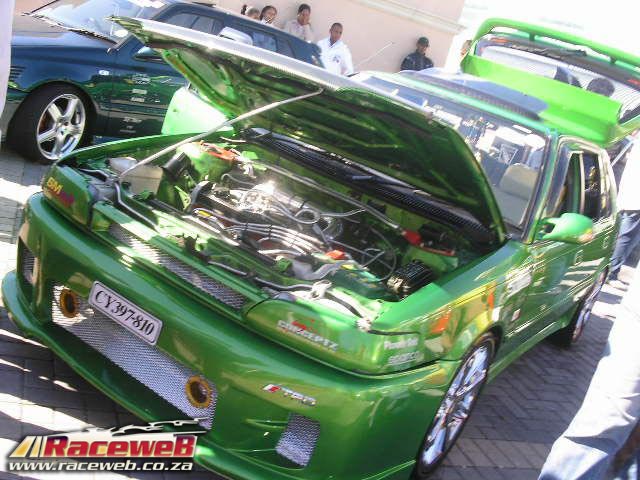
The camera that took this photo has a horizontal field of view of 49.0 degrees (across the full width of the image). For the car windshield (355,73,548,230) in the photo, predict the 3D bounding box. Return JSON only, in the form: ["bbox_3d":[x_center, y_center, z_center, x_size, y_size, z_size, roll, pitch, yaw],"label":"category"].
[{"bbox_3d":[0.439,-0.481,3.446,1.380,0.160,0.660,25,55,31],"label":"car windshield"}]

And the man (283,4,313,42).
[{"bbox_3d":[-0.421,-1.895,8.320,0.500,1.760,0.340,16,14,0],"label":"man"}]

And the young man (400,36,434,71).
[{"bbox_3d":[0.962,-1.646,8.719,0.500,1.750,0.320,16,14,0],"label":"young man"}]

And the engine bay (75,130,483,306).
[{"bbox_3d":[-0.192,-0.023,2.796,1.360,0.440,1.000,25,17,31],"label":"engine bay"}]

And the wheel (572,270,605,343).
[{"bbox_3d":[1.703,0.406,4.676,0.200,0.500,0.500,25,17,31],"label":"wheel"}]

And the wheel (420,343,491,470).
[{"bbox_3d":[0.430,0.581,2.634,0.200,0.500,0.500,25,17,31],"label":"wheel"}]

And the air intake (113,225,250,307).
[{"bbox_3d":[-0.488,0.075,2.381,0.700,0.080,0.060,25,17,31],"label":"air intake"}]

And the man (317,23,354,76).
[{"bbox_3d":[-0.038,-1.697,8.318,0.520,1.740,0.320,16,14,0],"label":"man"}]

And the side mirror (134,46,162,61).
[{"bbox_3d":[-1.381,-1.507,5.721,0.220,0.140,0.130,25,17,31],"label":"side mirror"}]

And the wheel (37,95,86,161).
[{"bbox_3d":[-2.071,-0.896,5.487,0.190,0.490,0.490,21,15,20],"label":"wheel"}]

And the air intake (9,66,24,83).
[{"bbox_3d":[-2.168,-1.188,5.027,0.140,0.110,0.040,2,20,-42],"label":"air intake"}]

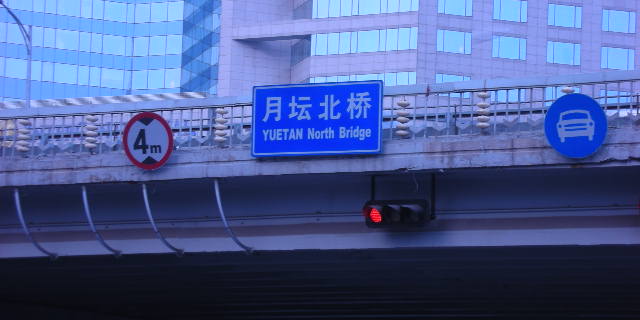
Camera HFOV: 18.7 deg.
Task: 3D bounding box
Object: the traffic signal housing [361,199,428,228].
[{"bbox_3d":[1.065,0.762,27.500,0.920,0.380,0.340,-2,-9,29],"label":"traffic signal housing"}]

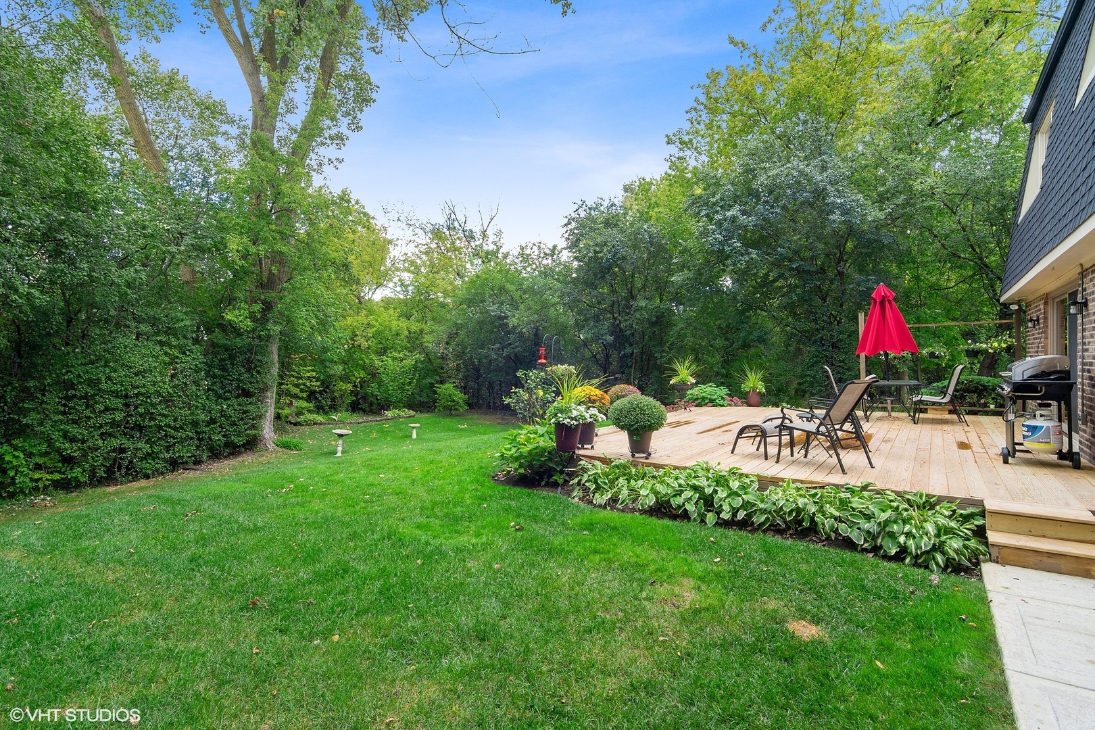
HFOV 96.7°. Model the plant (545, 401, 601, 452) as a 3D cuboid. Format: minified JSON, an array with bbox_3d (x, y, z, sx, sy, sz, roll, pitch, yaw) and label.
[{"bbox_3d":[0.314,0.753,5.950,0.620,0.600,0.580,0,1,0],"label":"plant"}]

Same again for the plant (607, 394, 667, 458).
[{"bbox_3d":[1.086,0.722,5.894,0.680,0.720,0.680,0,1,0],"label":"plant"}]

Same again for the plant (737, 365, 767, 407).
[{"bbox_3d":[4.979,0.511,11.850,0.660,1.020,0.640,0,1,0],"label":"plant"}]

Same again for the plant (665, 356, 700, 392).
[{"bbox_3d":[2.963,0.207,10.700,0.720,0.800,0.700,0,1,0],"label":"plant"}]

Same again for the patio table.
[{"bbox_3d":[6.417,0.673,9.084,0.960,0.700,0.960,1,1,30],"label":"patio table"}]

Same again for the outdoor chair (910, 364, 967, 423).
[{"bbox_3d":[7.006,0.514,8.760,0.780,1.030,0.580,1,1,29],"label":"outdoor chair"}]

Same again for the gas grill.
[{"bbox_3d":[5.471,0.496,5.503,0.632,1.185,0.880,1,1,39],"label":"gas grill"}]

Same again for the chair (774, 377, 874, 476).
[{"bbox_3d":[2.987,0.617,5.302,0.600,0.950,0.790,-1,1,-40],"label":"chair"}]

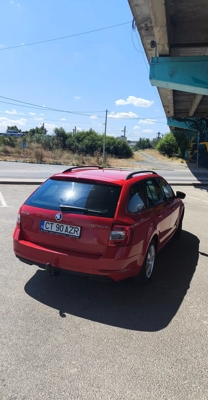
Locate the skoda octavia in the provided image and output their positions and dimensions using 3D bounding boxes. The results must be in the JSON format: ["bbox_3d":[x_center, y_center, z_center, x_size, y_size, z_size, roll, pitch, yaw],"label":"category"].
[{"bbox_3d":[0.367,0.147,5.360,1.860,1.465,4.670,7,10,23],"label":"skoda octavia"}]

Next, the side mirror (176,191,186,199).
[{"bbox_3d":[1.457,-0.100,5.460,0.210,0.150,0.120,7,10,23],"label":"side mirror"}]

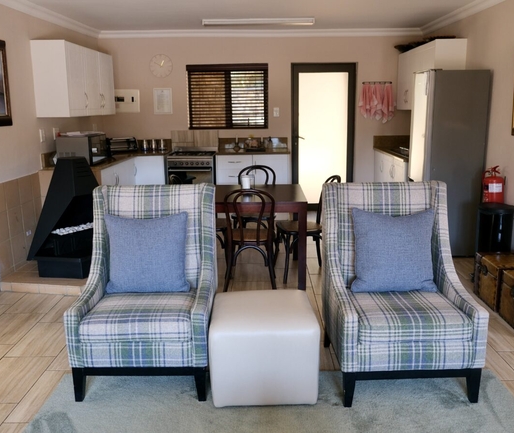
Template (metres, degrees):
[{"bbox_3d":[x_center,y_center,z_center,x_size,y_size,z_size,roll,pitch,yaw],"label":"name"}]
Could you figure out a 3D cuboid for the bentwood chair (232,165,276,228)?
[{"bbox_3d":[-0.009,-0.043,5.052,0.430,0.885,0.550,0,13,3],"label":"bentwood chair"}]

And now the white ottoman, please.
[{"bbox_3d":[0.042,0.698,2.702,0.545,0.450,0.520,-1,13,-2],"label":"white ottoman"}]

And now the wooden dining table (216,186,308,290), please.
[{"bbox_3d":[-0.034,0.154,4.491,0.930,0.745,0.940,-1,13,0],"label":"wooden dining table"}]

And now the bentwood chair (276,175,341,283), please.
[{"bbox_3d":[0.463,0.102,4.355,0.540,0.885,0.430,-2,13,-5],"label":"bentwood chair"}]

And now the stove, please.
[{"bbox_3d":[-0.864,-0.448,6.822,0.620,0.915,0.600,-1,13,0],"label":"stove"}]

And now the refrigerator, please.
[{"bbox_3d":[1.921,-0.535,5.000,0.590,1.825,0.530,-1,13,0],"label":"refrigerator"}]

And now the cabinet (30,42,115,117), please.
[{"bbox_3d":[-2.019,-1.515,5.528,0.345,0.727,1.520,-1,13,0],"label":"cabinet"}]

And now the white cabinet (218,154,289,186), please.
[{"bbox_3d":[-0.042,-0.441,6.802,0.980,0.900,0.570,-1,13,0],"label":"white cabinet"}]

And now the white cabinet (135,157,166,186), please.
[{"bbox_3d":[-1.399,-0.420,6.831,0.370,0.870,0.600,-1,13,0],"label":"white cabinet"}]

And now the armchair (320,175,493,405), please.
[{"bbox_3d":[0.780,0.374,2.731,0.725,1.055,0.750,0,13,2],"label":"armchair"}]

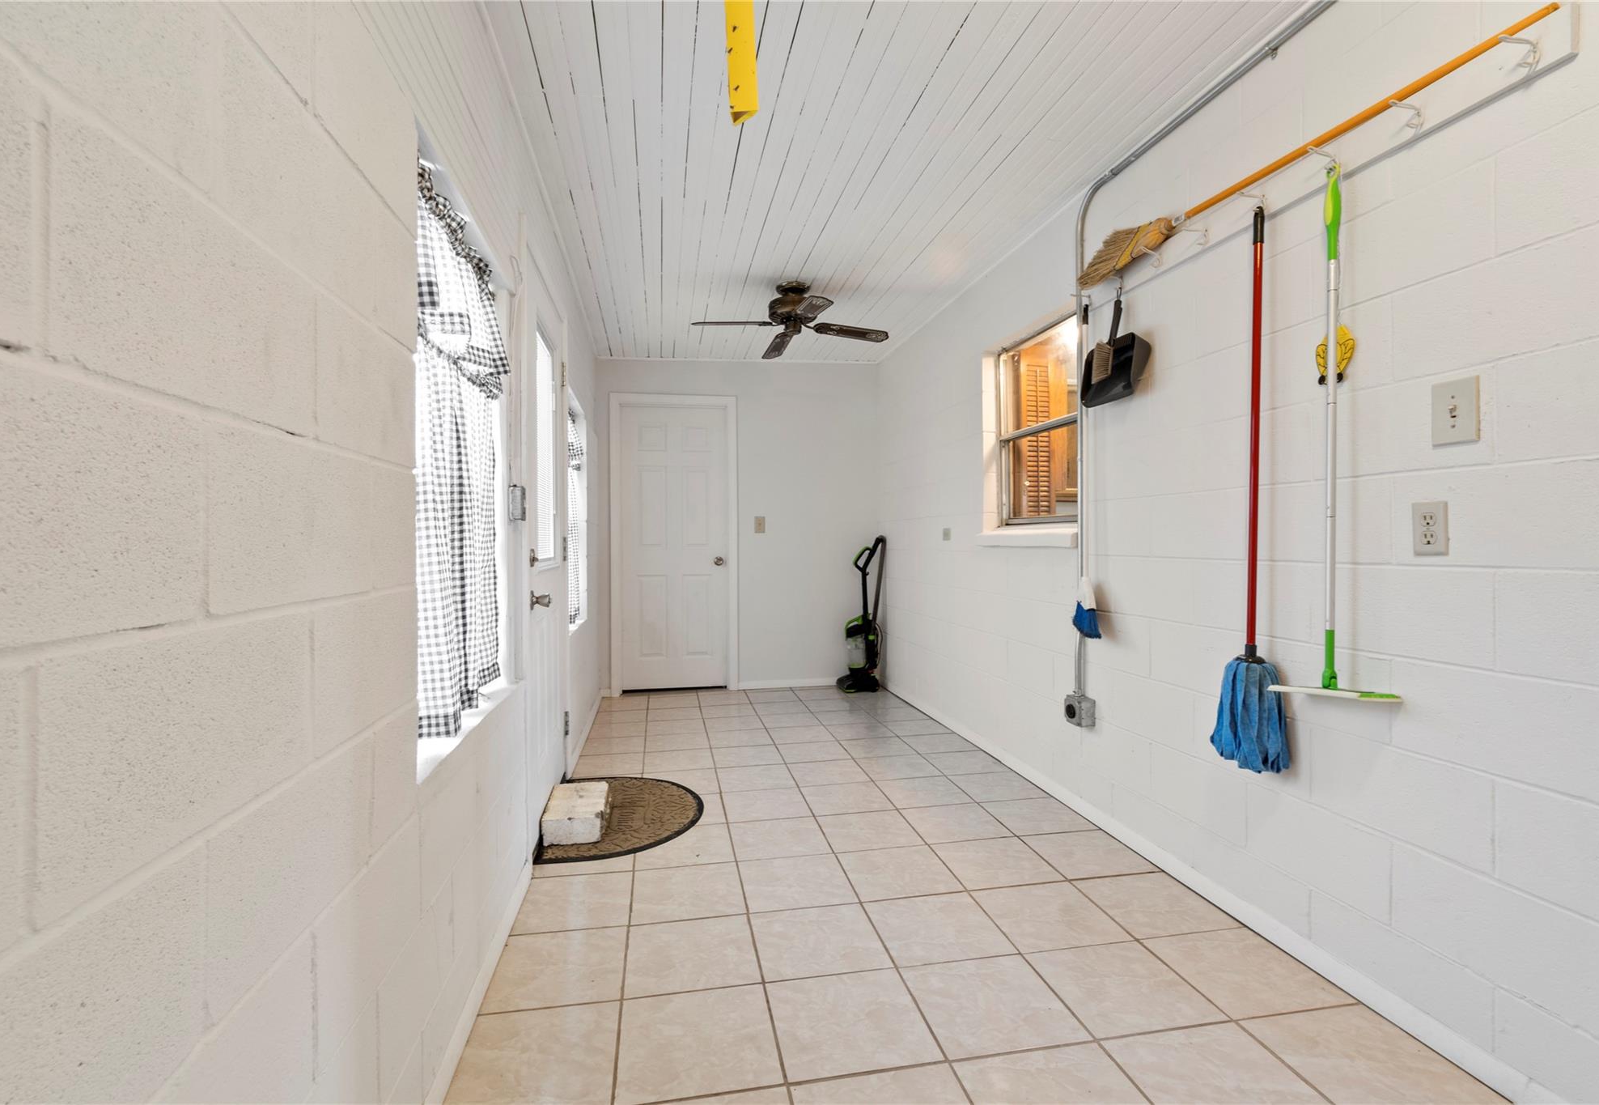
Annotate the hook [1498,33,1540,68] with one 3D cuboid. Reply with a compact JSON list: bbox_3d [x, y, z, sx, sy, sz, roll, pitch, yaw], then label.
[{"bbox_3d":[1.322,-0.921,1.272,0.082,0.060,0.024,0,1,-10],"label":"hook"}]

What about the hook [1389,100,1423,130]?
[{"bbox_3d":[1.287,-0.930,1.472,0.078,0.060,0.024,0,1,-10],"label":"hook"}]

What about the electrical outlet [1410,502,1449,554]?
[{"bbox_3d":[1.345,-0.049,1.476,0.010,0.115,0.071,0,1,-10],"label":"electrical outlet"}]

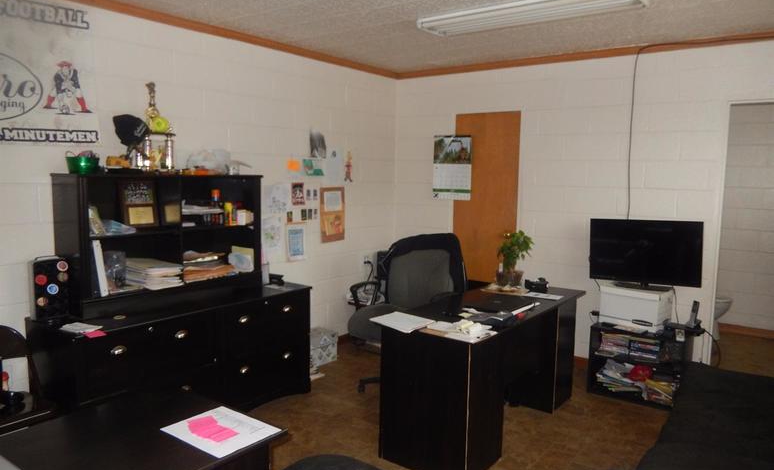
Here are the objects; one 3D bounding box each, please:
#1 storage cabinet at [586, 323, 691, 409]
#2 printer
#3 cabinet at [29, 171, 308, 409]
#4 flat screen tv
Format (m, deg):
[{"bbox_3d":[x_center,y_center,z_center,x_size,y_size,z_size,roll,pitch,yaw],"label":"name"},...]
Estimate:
[{"bbox_3d":[1.780,0.882,3.918,0.600,0.490,0.380,5,7,32],"label":"storage cabinet"},{"bbox_3d":[1.759,0.503,3.951,0.388,0.257,0.325,6,8,40],"label":"printer"},{"bbox_3d":[-1.217,0.387,3.367,0.590,1.482,1.530,6,8,38],"label":"cabinet"},{"bbox_3d":[1.807,0.139,3.919,0.720,0.478,0.170,5,7,30],"label":"flat screen tv"}]

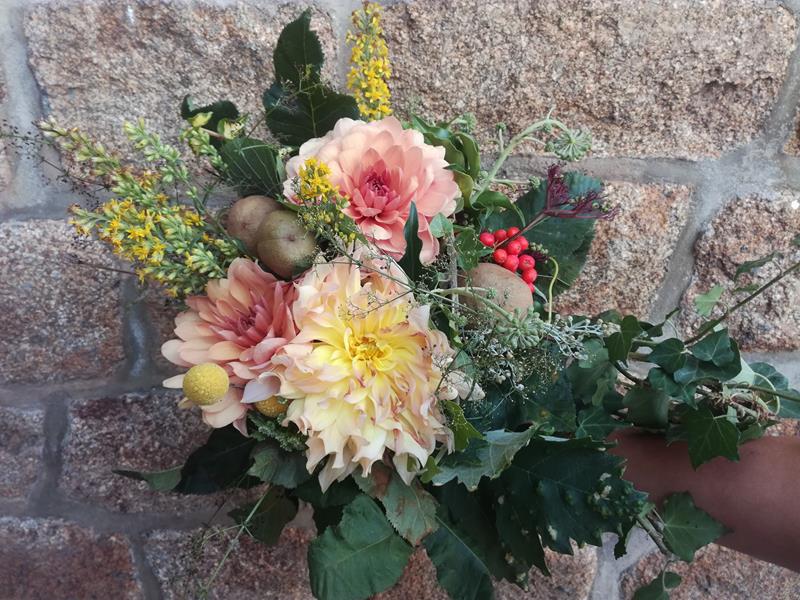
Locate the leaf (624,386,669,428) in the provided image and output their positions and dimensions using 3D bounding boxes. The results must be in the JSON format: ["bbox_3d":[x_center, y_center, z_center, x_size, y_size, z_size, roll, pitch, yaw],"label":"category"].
[{"bbox_3d":[0.179,0.078,0.455,0.034,0.031,0.014,-1,6,3],"label":"leaf"}]

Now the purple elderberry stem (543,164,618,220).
[{"bbox_3d":[0.137,-0.082,0.475,0.058,0.042,0.040,0,5,0],"label":"purple elderberry stem"}]

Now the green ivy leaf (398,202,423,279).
[{"bbox_3d":[0.008,-0.041,0.455,0.019,0.059,0.018,-2,7,0],"label":"green ivy leaf"}]

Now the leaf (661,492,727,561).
[{"bbox_3d":[0.221,0.169,0.465,0.052,0.050,0.014,-2,-8,-6],"label":"leaf"}]

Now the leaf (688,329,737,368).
[{"bbox_3d":[0.225,0.034,0.450,0.035,0.027,0.014,-2,6,-4],"label":"leaf"}]

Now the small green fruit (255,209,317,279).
[{"bbox_3d":[-0.089,-0.043,0.485,0.047,0.053,0.052,-1,7,6],"label":"small green fruit"}]

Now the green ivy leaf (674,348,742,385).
[{"bbox_3d":[0.230,0.049,0.465,0.051,0.028,0.026,-3,-30,-8],"label":"green ivy leaf"}]

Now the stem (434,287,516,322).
[{"bbox_3d":[0.056,0.003,0.465,0.063,0.015,0.010,20,-5,0],"label":"stem"}]

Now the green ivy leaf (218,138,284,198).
[{"bbox_3d":[-0.113,-0.102,0.475,0.050,0.046,0.018,-1,6,6],"label":"green ivy leaf"}]

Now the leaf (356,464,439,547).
[{"bbox_3d":[-0.003,0.159,0.495,0.067,0.070,0.022,-2,-11,0],"label":"leaf"}]

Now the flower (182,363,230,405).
[{"bbox_3d":[-0.136,0.059,0.435,0.031,0.031,0.031,-2,6,0],"label":"flower"}]

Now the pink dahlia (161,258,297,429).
[{"bbox_3d":[-0.129,0.034,0.485,0.113,0.125,0.075,1,9,19],"label":"pink dahlia"}]

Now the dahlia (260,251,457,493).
[{"bbox_3d":[-0.032,0.052,0.455,0.140,0.166,0.075,0,-7,-5],"label":"dahlia"}]

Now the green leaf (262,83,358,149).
[{"bbox_3d":[-0.075,-0.156,0.535,0.082,0.062,0.022,-2,7,0],"label":"green leaf"}]

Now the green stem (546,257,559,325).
[{"bbox_3d":[0.117,-0.006,0.475,0.008,0.052,0.009,-2,7,0],"label":"green stem"}]

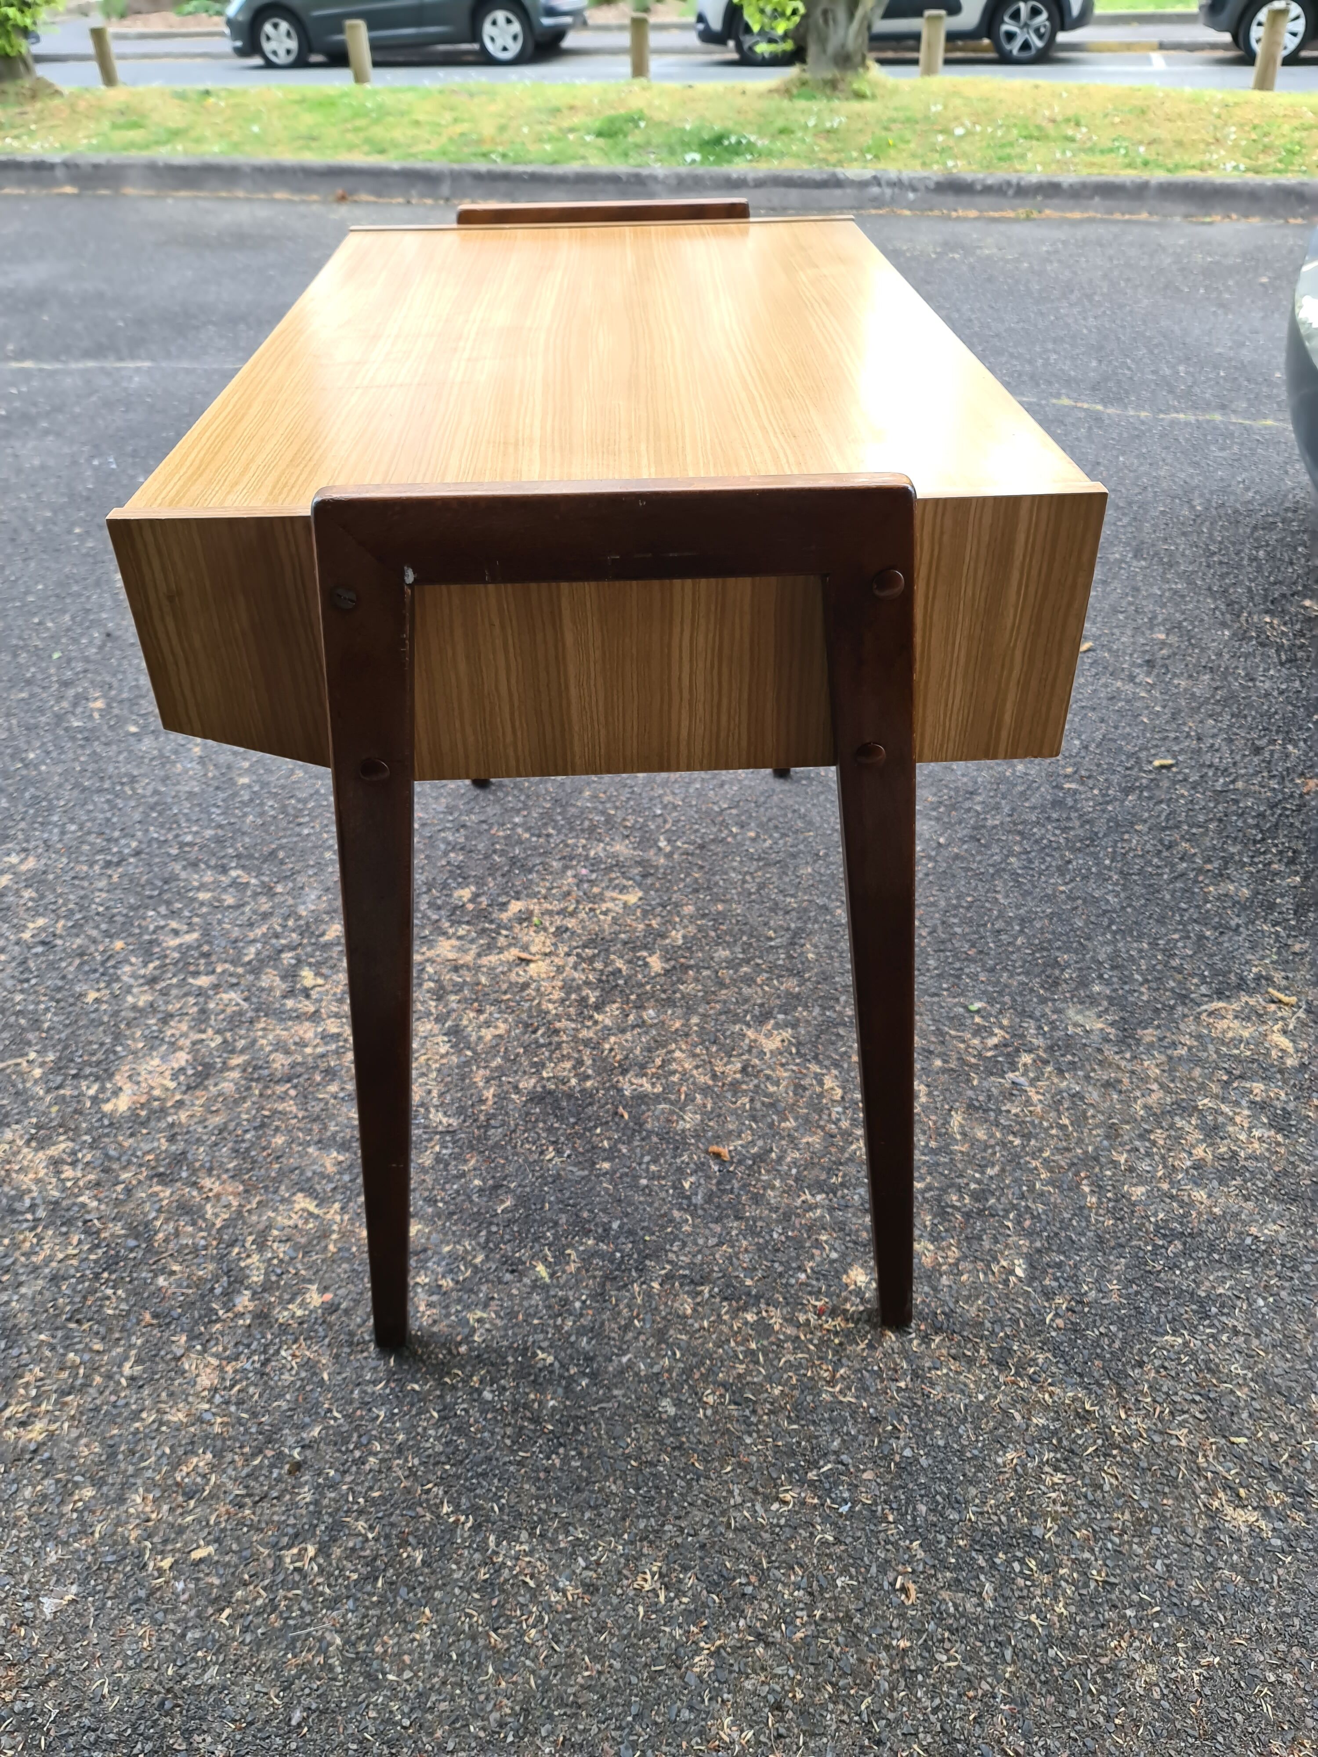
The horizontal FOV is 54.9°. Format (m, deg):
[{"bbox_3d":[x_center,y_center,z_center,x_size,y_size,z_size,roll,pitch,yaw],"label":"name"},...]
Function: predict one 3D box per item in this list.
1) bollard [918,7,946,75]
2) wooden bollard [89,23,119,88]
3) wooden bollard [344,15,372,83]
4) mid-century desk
[{"bbox_3d":[2.160,-6.575,10.031,0.158,0.460,0.158,5,37,9],"label":"bollard"},{"bbox_3d":[-4.778,-7.077,10.981,0.158,0.460,0.158,-13,38,-16],"label":"wooden bollard"},{"bbox_3d":[-2.527,-6.978,10.731,0.158,0.460,0.158,-7,37,-9],"label":"wooden bollard"},{"bbox_3d":[-0.039,-0.184,1.311,0.567,0.772,0.973,-2,36,-1],"label":"mid-century desk"}]

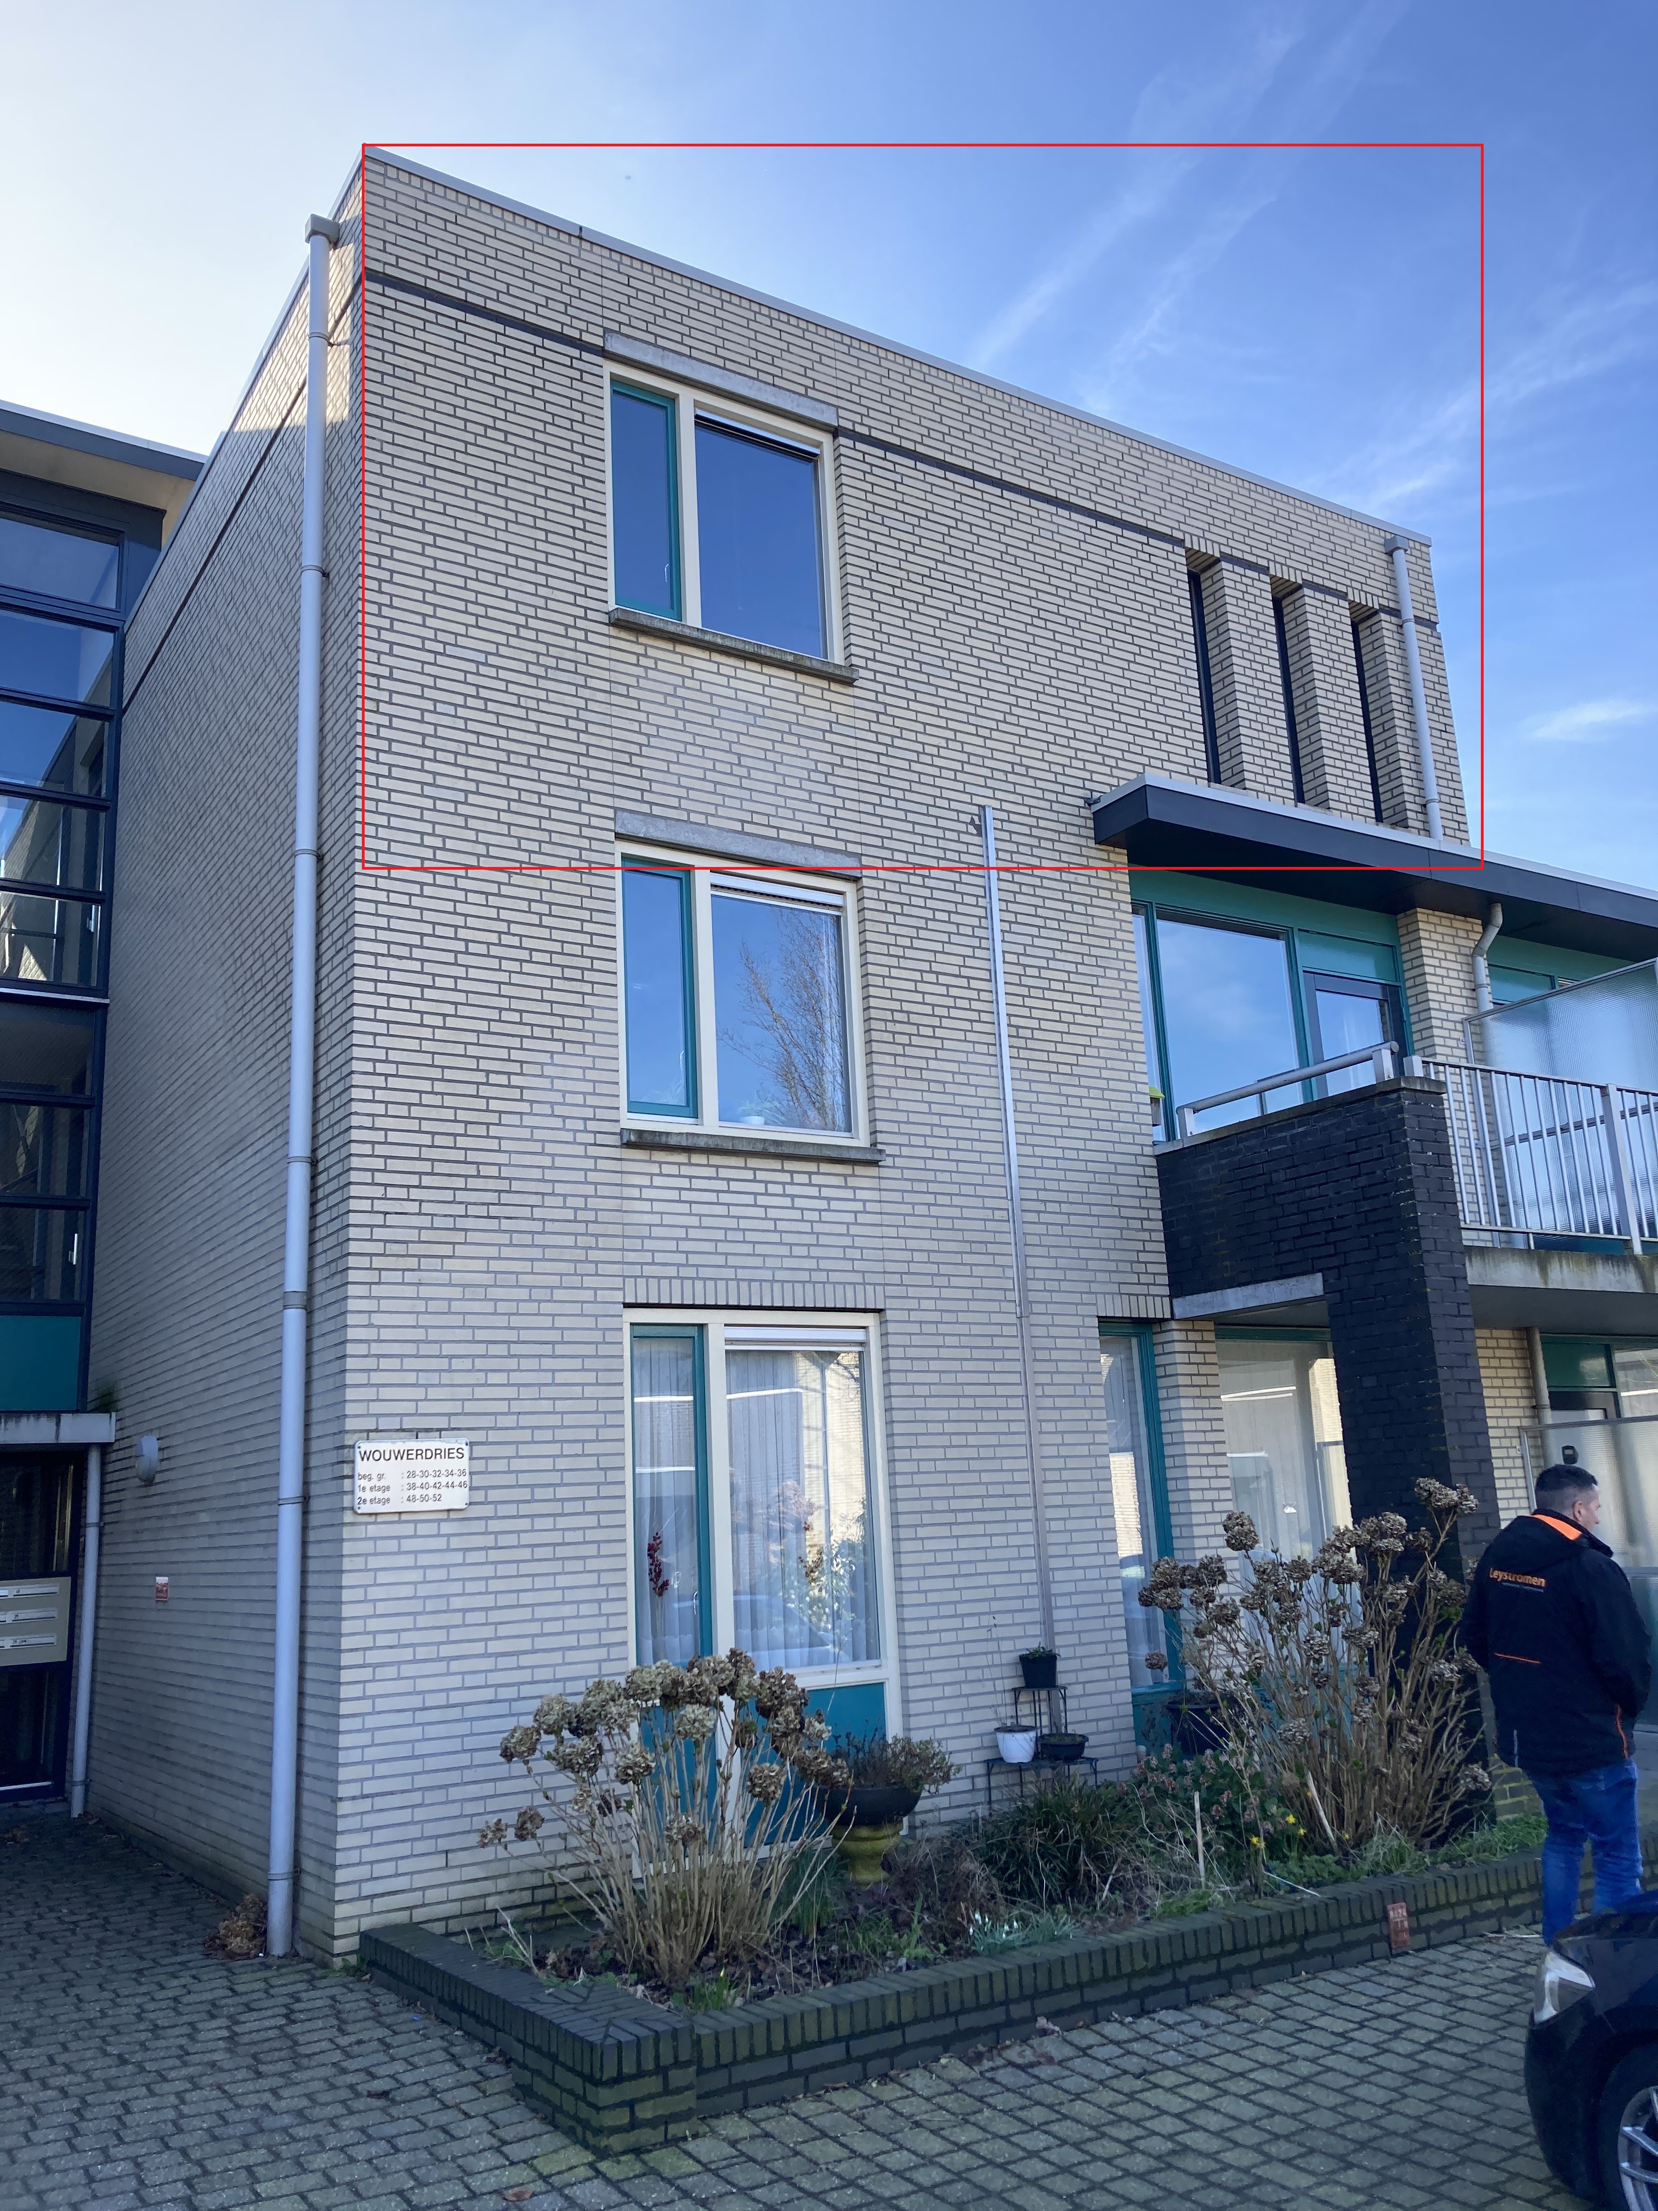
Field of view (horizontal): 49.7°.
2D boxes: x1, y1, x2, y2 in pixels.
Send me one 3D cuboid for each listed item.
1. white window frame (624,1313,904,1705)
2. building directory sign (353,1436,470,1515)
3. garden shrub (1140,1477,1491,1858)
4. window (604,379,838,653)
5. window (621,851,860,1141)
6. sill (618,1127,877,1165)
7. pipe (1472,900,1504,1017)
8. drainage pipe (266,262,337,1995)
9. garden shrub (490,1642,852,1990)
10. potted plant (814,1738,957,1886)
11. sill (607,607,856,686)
[{"bbox_3d":[-0.345,1.913,8.697,1.494,1.814,0.100,5,-15,-32],"label":"white window frame"},{"bbox_3d":[-1.791,1.596,7.701,0.508,0.302,0.025,5,-15,-32],"label":"building directory sign"},{"bbox_3d":[2.217,2.545,8.133,1.471,1.569,1.274,6,-16,-32],"label":"garden shrub"},{"bbox_3d":[-0.590,-3.217,9.880,1.489,1.481,0.100,5,-15,-32],"label":"window"},{"bbox_3d":[-0.466,-0.559,9.534,1.420,1.440,0.100,5,-14,-32],"label":"window"},{"bbox_3d":[-0.359,0.218,8.905,1.480,0.080,0.147,6,-16,-32],"label":"sill"},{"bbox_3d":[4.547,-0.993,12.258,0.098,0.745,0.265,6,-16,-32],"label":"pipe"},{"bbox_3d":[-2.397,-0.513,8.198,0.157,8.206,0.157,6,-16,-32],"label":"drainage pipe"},{"bbox_3d":[-0.597,2.568,6.542,1.216,1.069,1.118,-3,-13,-1],"label":"garden shrub"},{"bbox_3d":[0.218,2.956,7.505,0.550,0.625,0.490,5,-15,-32],"label":"potted plant"},{"bbox_3d":[-0.494,-2.431,9.599,1.494,0.085,0.135,5,-15,-32],"label":"sill"}]

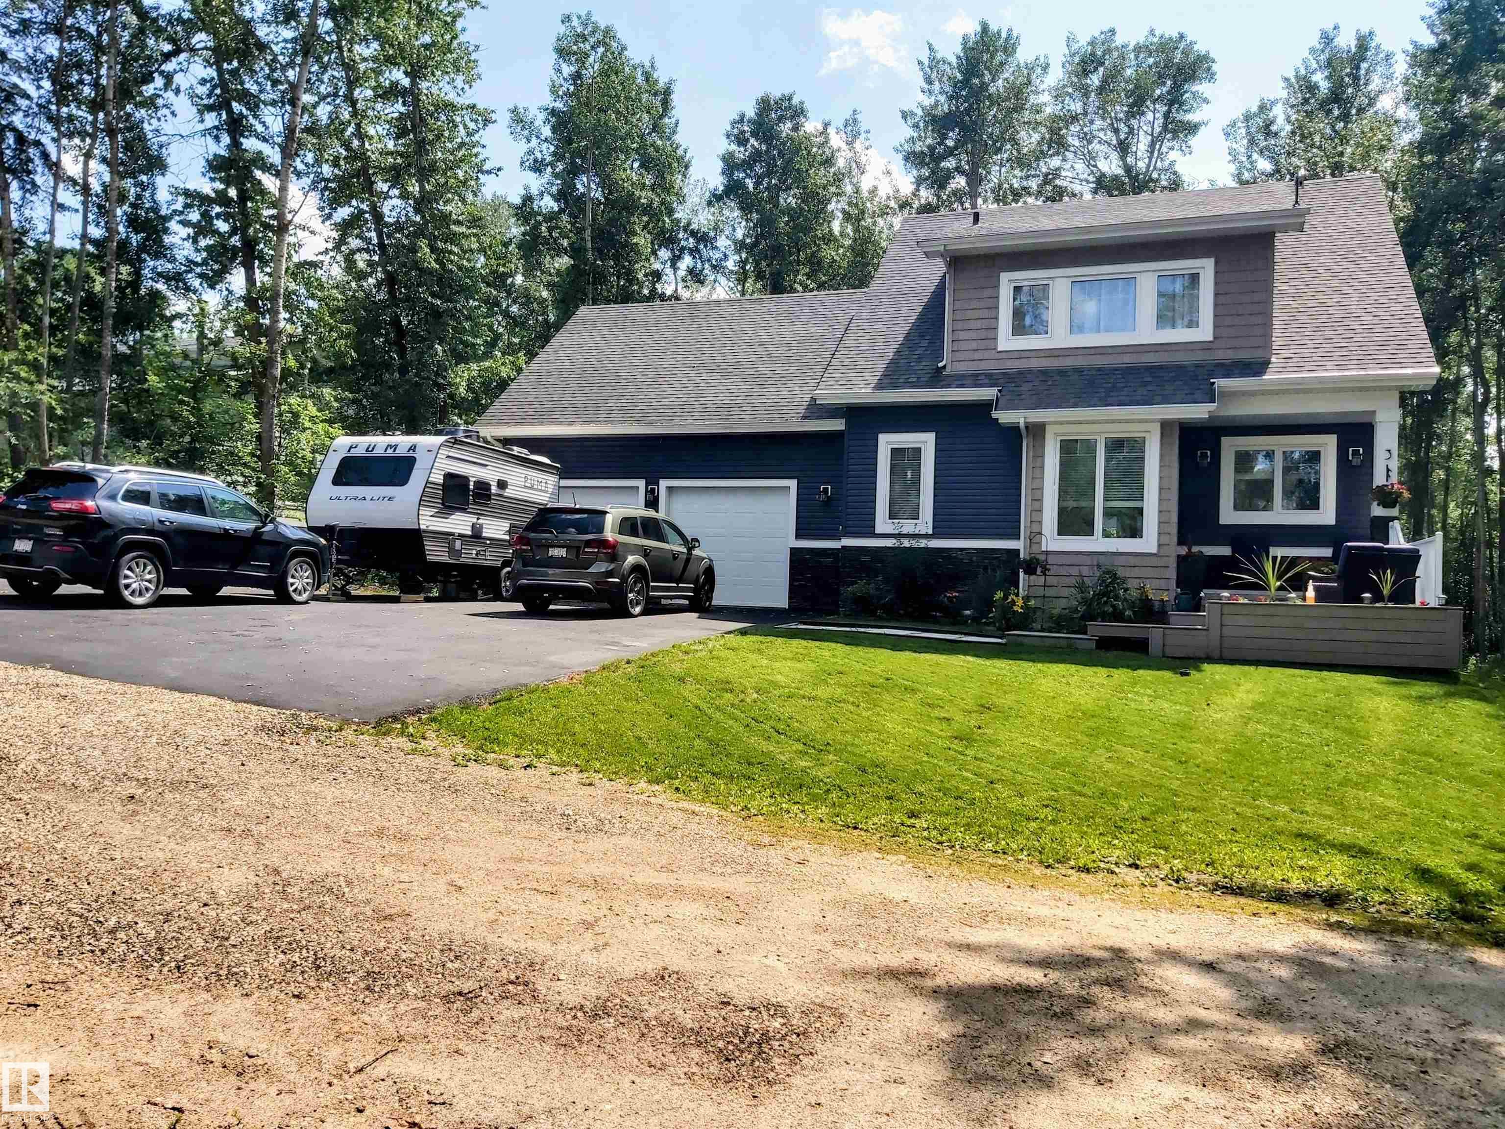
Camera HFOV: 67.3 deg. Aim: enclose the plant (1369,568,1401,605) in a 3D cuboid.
[{"bbox_3d":[7.791,0.267,13.883,0.460,0.490,0.440,1,-2,21],"label":"plant"}]

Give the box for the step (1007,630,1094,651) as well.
[{"bbox_3d":[4.125,1.050,15.568,1.209,0.200,0.380,1,-3,26],"label":"step"}]

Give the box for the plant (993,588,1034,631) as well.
[{"bbox_3d":[3.755,0.670,16.300,0.600,0.640,0.550,1,-2,21],"label":"plant"}]

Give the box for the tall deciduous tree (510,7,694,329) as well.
[{"bbox_3d":[-5.643,-8.856,38.595,6.247,20.329,6.247,1,-2,21],"label":"tall deciduous tree"}]

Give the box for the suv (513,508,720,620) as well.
[{"bbox_3d":[-2.079,-0.092,18.794,1.880,1.740,4.880,3,0,19],"label":"suv"}]

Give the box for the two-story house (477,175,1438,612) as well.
[{"bbox_3d":[4.281,-3.546,26.232,18.150,9.850,13.000,1,-2,21],"label":"two-story house"}]

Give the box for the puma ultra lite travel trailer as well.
[{"bbox_3d":[-5.916,-0.989,20.645,2.300,3.227,5.315,1,-2,20],"label":"puma ultra lite travel trailer"}]

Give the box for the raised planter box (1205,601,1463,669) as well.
[{"bbox_3d":[7.173,0.870,14.089,2.809,0.709,0.500,1,-2,21],"label":"raised planter box"}]

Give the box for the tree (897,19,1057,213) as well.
[{"bbox_3d":[7.353,-8.485,38.590,5.558,20.585,5.558,1,-2,21],"label":"tree"}]

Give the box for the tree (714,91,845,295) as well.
[{"bbox_3d":[0.651,-8.131,42.608,4.965,19.684,4.965,1,-2,21],"label":"tree"}]

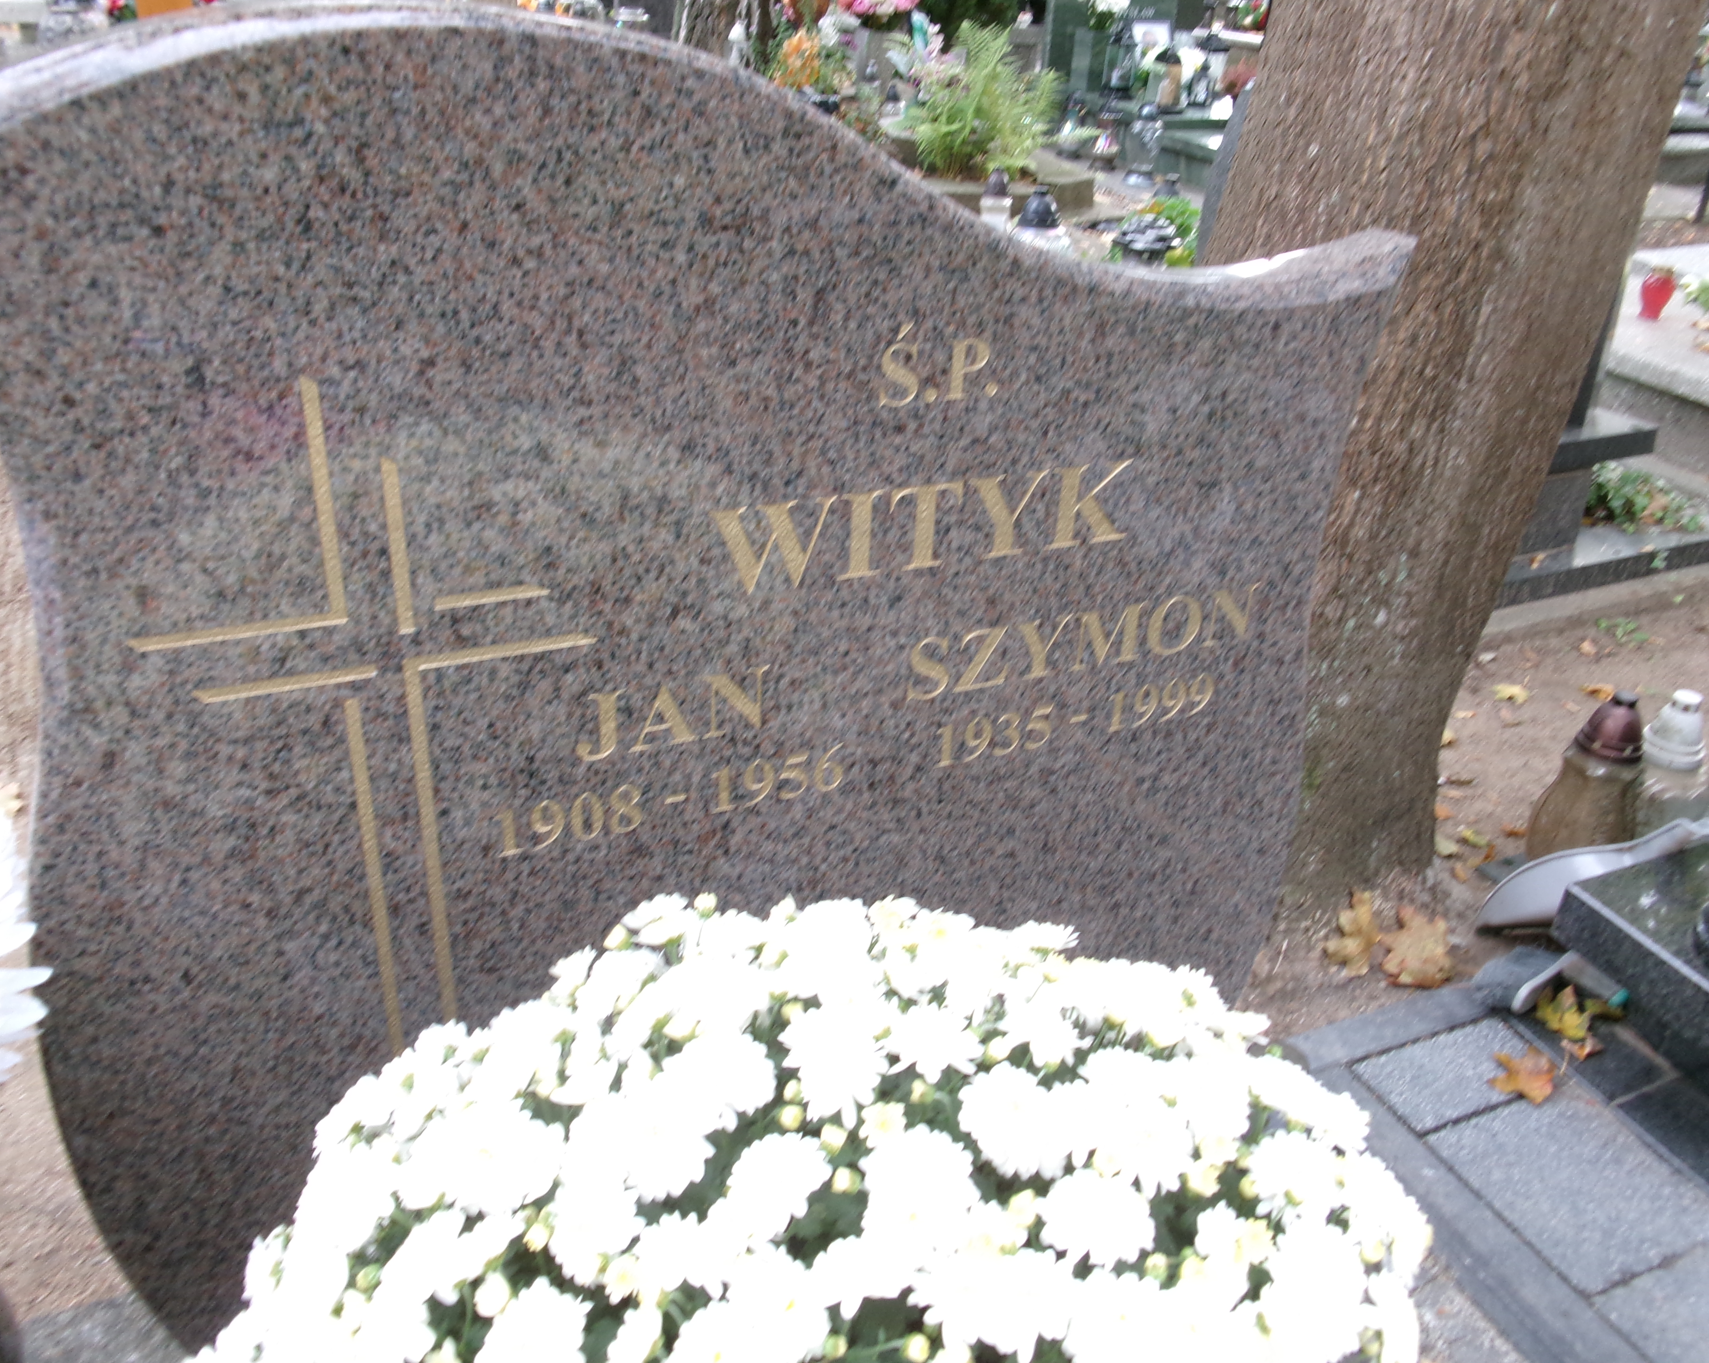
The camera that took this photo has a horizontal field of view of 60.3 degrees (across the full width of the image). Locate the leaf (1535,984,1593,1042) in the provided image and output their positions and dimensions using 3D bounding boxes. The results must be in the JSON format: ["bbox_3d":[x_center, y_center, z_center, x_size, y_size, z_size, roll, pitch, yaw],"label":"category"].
[{"bbox_3d":[0.744,0.348,1.540,0.060,0.028,0.065,8,49,18],"label":"leaf"}]

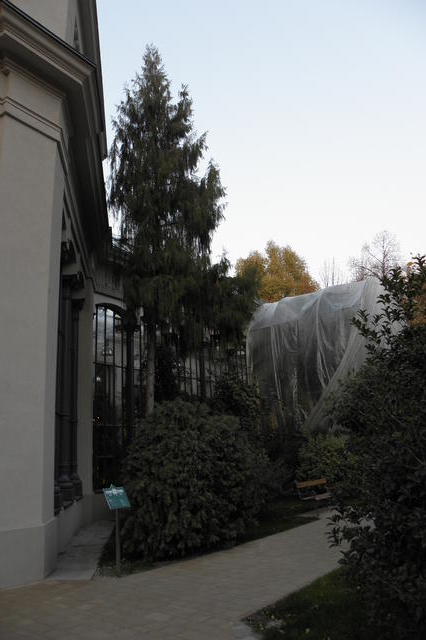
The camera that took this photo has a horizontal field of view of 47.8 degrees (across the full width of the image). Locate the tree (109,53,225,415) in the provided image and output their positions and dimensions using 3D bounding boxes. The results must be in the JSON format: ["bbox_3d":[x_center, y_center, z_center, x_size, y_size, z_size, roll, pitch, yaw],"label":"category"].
[{"bbox_3d":[-1.279,-1.812,12.672,3.203,13.640,3.100,-3,-16,0],"label":"tree"}]

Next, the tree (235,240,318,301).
[{"bbox_3d":[4.930,2.398,33.616,6.510,16.327,6.407,-3,-16,0],"label":"tree"}]

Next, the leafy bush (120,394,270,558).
[{"bbox_3d":[-0.334,2.896,9.174,2.635,2.583,2.428,-3,-16,0],"label":"leafy bush"}]

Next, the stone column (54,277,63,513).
[{"bbox_3d":[-3.016,1.211,9.265,0.300,4.805,0.300,-1,-16,-9],"label":"stone column"}]

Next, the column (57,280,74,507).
[{"bbox_3d":[-3.196,1.461,10.486,0.310,4.960,0.310,-1,-16,-9],"label":"column"}]

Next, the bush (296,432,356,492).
[{"bbox_3d":[3.251,4.298,13.768,2.015,2.015,1.912,-3,-16,0],"label":"bush"}]

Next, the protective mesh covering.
[{"bbox_3d":[3.849,2.536,17.052,4.650,6.923,3.410,-14,-19,34],"label":"protective mesh covering"}]

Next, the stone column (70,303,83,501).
[{"bbox_3d":[-3.445,1.955,12.176,0.310,4.960,0.310,-1,-16,-9],"label":"stone column"}]

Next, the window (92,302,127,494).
[{"bbox_3d":[-2.821,2.024,13.167,0.227,5.167,1.240,-14,-19,34],"label":"window"}]

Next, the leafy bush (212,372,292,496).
[{"bbox_3d":[0.963,3.337,12.681,2.222,3.513,2.170,-3,-16,0],"label":"leafy bush"}]

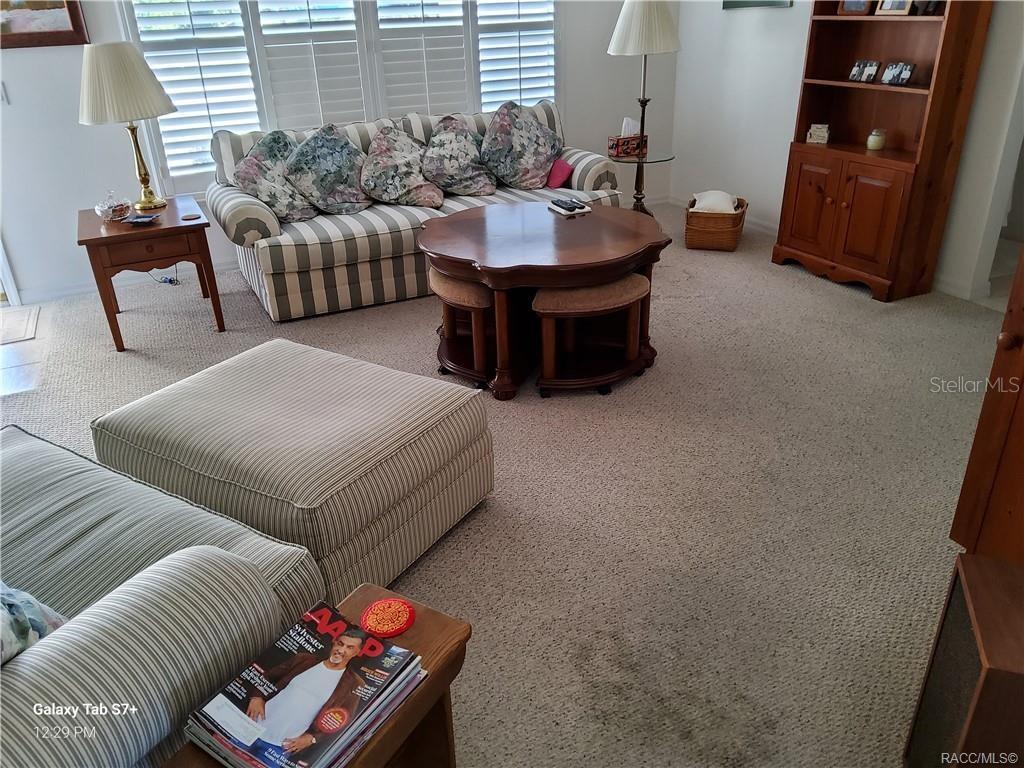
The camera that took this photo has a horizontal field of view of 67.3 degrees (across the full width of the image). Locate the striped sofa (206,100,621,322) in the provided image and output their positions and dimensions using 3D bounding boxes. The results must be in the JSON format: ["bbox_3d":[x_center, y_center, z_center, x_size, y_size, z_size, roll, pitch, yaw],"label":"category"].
[{"bbox_3d":[-0.519,-1.079,4.489,2.262,0.877,1.029,-13,28,-21],"label":"striped sofa"}]

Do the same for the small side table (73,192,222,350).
[{"bbox_3d":[-1.871,-0.607,4.023,0.573,0.551,0.725,-14,29,-23],"label":"small side table"}]

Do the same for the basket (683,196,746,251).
[{"bbox_3d":[1.316,-1.043,4.967,0.355,0.249,0.413,7,28,19],"label":"basket"}]

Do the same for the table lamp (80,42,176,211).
[{"bbox_3d":[-1.973,-1.330,3.986,0.460,0.797,0.460,-14,29,-23],"label":"table lamp"}]

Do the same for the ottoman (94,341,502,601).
[{"bbox_3d":[-0.653,0.224,2.399,0.913,0.416,0.747,14,31,29],"label":"ottoman"}]

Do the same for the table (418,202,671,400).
[{"bbox_3d":[0.126,-0.432,3.516,1.058,0.536,1.058,-2,26,1],"label":"table"}]

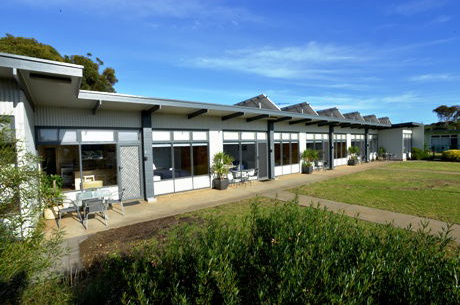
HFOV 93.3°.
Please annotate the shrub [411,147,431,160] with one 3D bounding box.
[{"bbox_3d":[19.179,0.132,21.920,1.350,1.250,1.700,-3,2,-38],"label":"shrub"}]

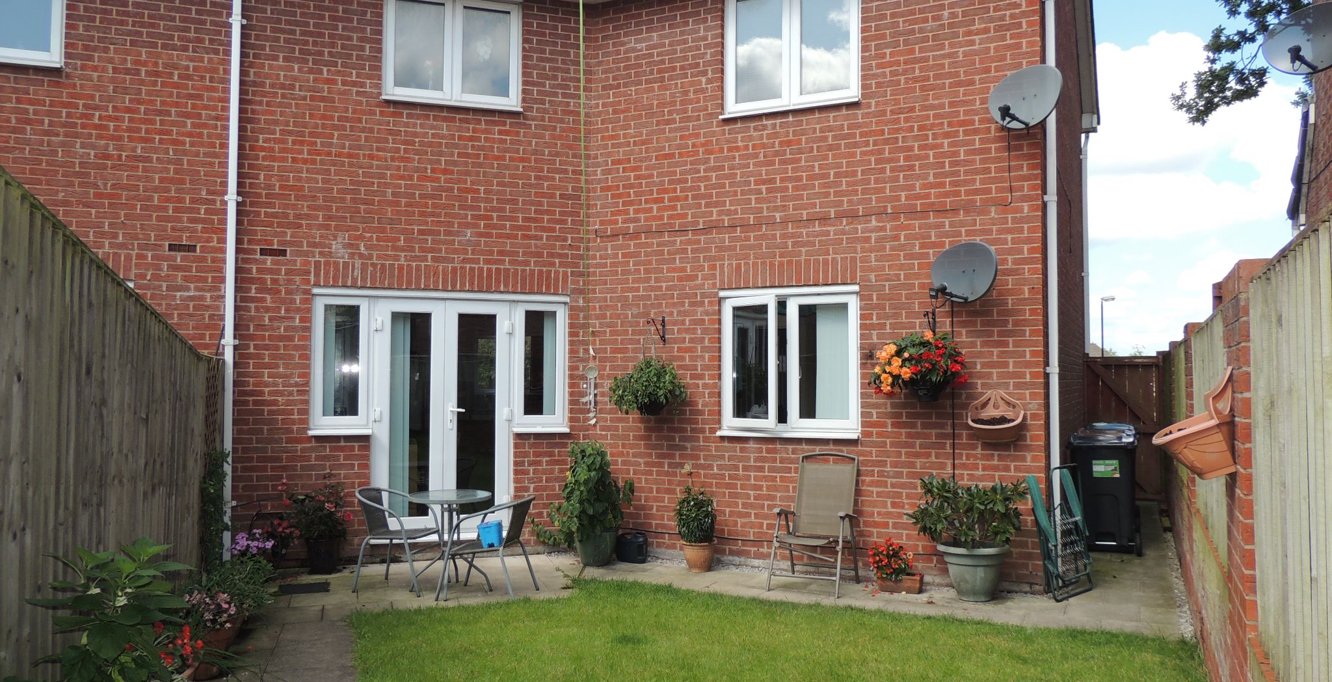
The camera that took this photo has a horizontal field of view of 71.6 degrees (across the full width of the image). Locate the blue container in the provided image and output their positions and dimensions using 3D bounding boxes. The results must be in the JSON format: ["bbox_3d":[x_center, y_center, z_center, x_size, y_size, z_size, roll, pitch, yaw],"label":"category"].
[{"bbox_3d":[-1.213,1.332,6.371,0.165,0.175,0.150,0,-2,-6],"label":"blue container"}]

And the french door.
[{"bbox_3d":[-1.893,0.661,7.807,1.190,2.030,0.090,1,-2,-19],"label":"french door"}]

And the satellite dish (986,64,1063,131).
[{"bbox_3d":[2.447,-1.691,6.397,0.380,0.450,0.550,2,-3,-37],"label":"satellite dish"}]

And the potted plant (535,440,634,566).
[{"bbox_3d":[-0.640,1.322,7.620,0.800,1.030,0.650,0,-3,4],"label":"potted plant"}]

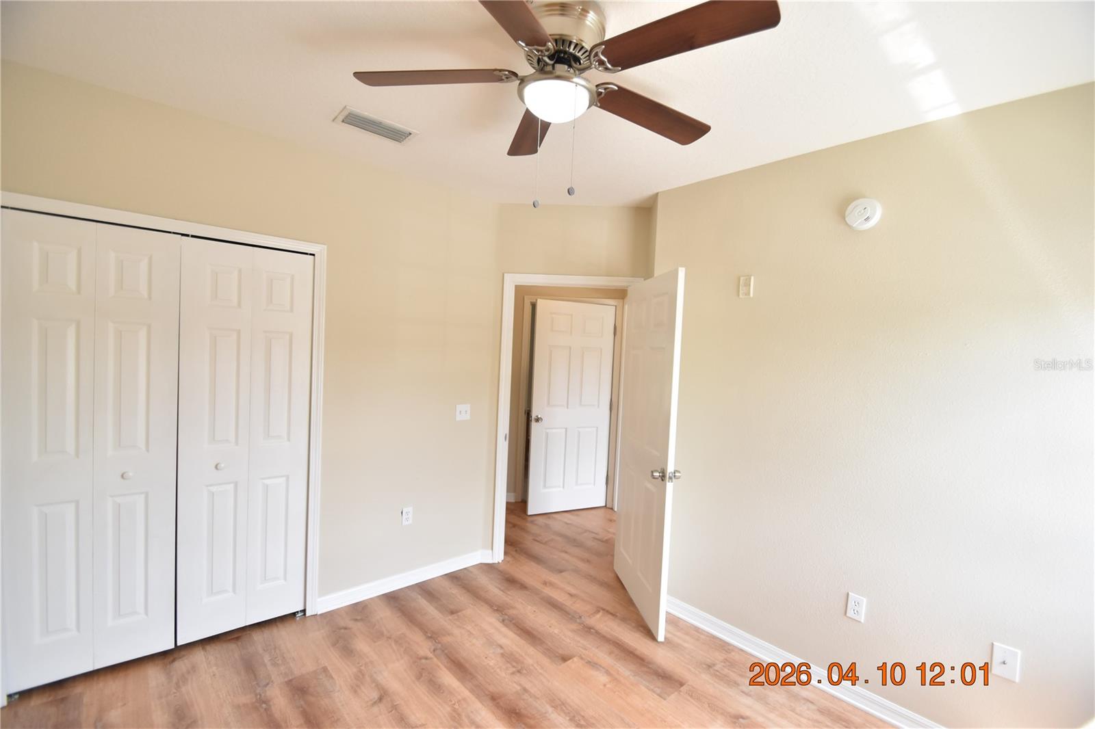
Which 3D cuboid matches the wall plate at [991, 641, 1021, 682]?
[{"bbox_3d":[1.788,1.163,1.779,0.010,0.122,0.076,0,3,-44],"label":"wall plate"}]

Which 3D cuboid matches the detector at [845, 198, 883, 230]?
[{"bbox_3d":[1.463,-0.695,2.111,0.045,0.140,0.140,0,3,-44],"label":"detector"}]

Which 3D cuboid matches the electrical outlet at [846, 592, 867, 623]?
[{"bbox_3d":[1.447,1.139,2.138,0.010,0.114,0.070,0,3,-44],"label":"electrical outlet"}]

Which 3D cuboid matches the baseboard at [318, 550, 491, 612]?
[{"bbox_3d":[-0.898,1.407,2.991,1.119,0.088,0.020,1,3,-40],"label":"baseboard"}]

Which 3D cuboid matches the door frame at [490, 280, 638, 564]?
[{"bbox_3d":[0.141,0.424,3.344,0.996,2.117,0.130,3,2,3],"label":"door frame"}]

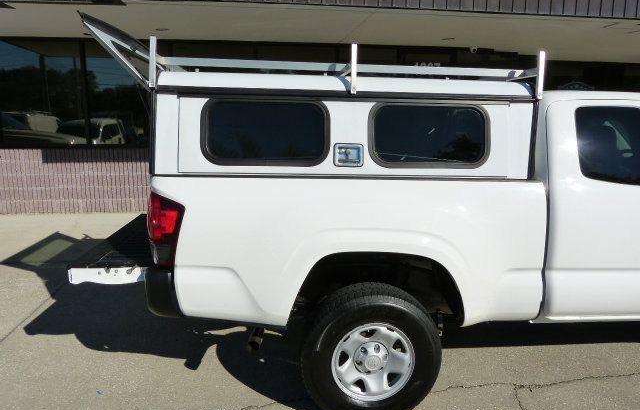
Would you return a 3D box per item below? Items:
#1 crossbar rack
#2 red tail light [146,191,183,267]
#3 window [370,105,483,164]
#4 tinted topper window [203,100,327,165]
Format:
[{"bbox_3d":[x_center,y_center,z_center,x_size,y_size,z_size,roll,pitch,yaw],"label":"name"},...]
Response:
[{"bbox_3d":[0.117,-0.780,2.975,1.990,0.250,1.360,1,9,-5],"label":"crossbar rack"},{"bbox_3d":[-0.749,0.111,2.276,0.172,0.365,0.165,1,9,-5],"label":"red tail light"},{"bbox_3d":[0.564,-0.355,2.353,0.627,0.330,0.035,1,-2,-5],"label":"window"},{"bbox_3d":[-0.265,-0.358,2.278,0.627,0.337,0.035,1,-2,-5],"label":"tinted topper window"}]

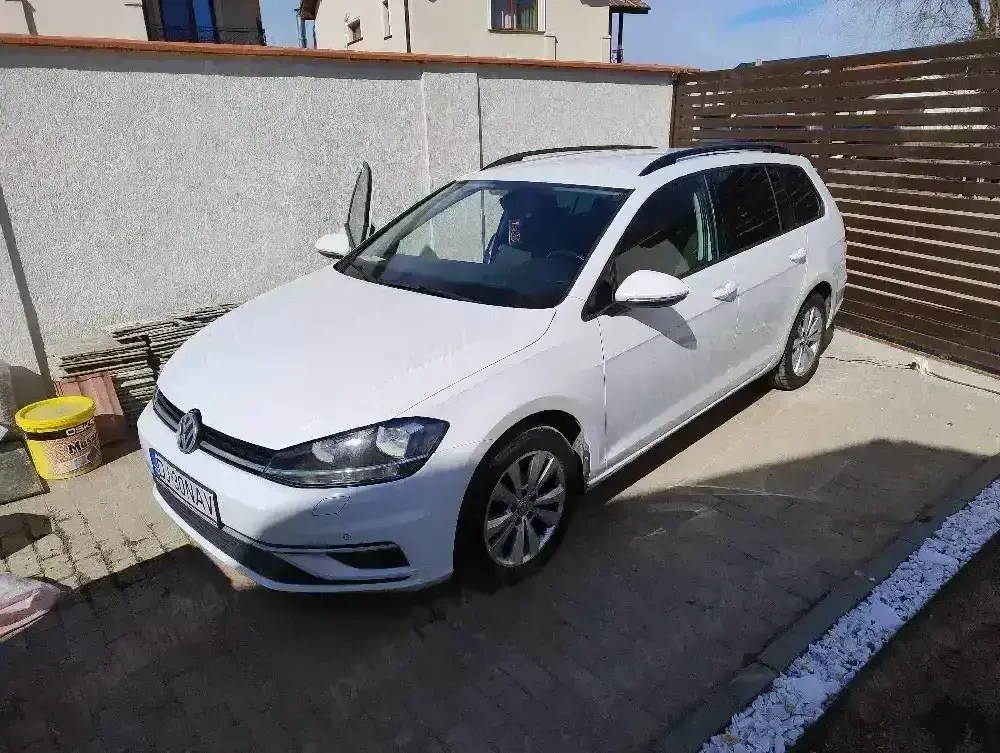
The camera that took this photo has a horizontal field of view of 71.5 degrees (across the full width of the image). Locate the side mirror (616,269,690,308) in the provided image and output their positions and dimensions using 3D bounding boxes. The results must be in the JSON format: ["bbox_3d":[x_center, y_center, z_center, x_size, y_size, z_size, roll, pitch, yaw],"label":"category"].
[{"bbox_3d":[0.597,-0.347,2.721,0.255,0.145,0.150,8,22,27],"label":"side mirror"}]

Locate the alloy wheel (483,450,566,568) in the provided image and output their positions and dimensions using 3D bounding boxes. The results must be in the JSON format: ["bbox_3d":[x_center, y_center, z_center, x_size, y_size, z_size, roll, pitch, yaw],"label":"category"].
[{"bbox_3d":[0.041,0.467,2.587,0.170,0.438,0.438,16,26,41],"label":"alloy wheel"}]

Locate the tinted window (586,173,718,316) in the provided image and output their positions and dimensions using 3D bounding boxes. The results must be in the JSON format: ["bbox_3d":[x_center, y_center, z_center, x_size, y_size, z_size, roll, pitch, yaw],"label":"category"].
[{"bbox_3d":[0.647,-0.593,2.951,1.200,0.460,0.090,-21,3,-42],"label":"tinted window"}]

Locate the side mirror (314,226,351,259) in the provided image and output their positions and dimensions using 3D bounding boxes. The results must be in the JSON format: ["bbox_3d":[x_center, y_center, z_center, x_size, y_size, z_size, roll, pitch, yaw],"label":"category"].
[{"bbox_3d":[-0.962,-0.741,3.948,0.245,0.145,0.150,2,20,11],"label":"side mirror"}]

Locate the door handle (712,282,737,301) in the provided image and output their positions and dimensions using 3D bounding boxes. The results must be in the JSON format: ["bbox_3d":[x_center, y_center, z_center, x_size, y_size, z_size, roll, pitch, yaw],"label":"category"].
[{"bbox_3d":[1.049,-0.393,3.257,0.055,0.062,0.210,16,26,41],"label":"door handle"}]

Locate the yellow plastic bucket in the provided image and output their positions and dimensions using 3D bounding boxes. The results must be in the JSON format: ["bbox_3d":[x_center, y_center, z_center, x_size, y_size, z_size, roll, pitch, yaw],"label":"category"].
[{"bbox_3d":[-2.296,0.329,3.650,0.345,0.340,0.345,-2,19,1],"label":"yellow plastic bucket"}]

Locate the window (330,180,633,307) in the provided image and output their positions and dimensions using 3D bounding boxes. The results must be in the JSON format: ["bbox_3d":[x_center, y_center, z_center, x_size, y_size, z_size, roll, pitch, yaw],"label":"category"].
[{"bbox_3d":[-0.110,-0.676,3.239,1.470,0.110,0.880,16,54,41],"label":"window"}]

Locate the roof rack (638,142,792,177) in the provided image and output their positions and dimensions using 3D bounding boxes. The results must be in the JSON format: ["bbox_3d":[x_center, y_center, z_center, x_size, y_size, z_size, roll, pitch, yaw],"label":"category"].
[{"bbox_3d":[1.246,-1.192,3.742,0.080,0.110,1.760,16,26,41],"label":"roof rack"}]

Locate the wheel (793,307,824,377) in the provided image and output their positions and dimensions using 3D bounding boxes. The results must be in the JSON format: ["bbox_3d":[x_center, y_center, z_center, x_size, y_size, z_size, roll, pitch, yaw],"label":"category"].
[{"bbox_3d":[1.850,-0.231,4.362,0.170,0.438,0.438,16,26,41],"label":"wheel"}]

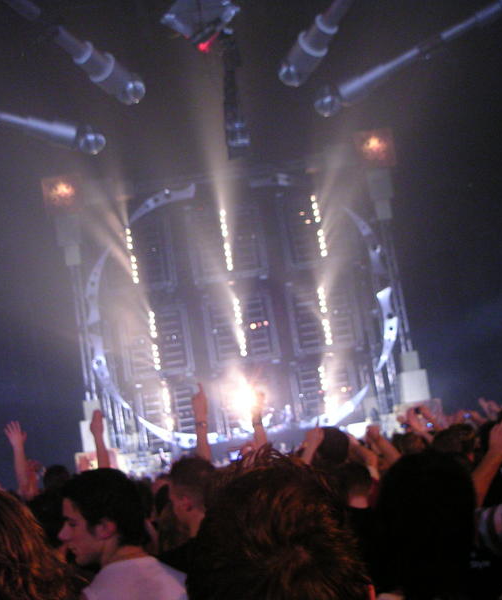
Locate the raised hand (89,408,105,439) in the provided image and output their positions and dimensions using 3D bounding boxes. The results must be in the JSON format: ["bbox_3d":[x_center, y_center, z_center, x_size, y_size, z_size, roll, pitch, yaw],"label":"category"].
[{"bbox_3d":[-0.926,0.745,5.300,0.085,0.180,0.085,-8,-9,0],"label":"raised hand"}]

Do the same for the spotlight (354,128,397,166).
[{"bbox_3d":[5.387,-6.599,38.000,1.800,1.650,1.000,-8,-9,0],"label":"spotlight"}]

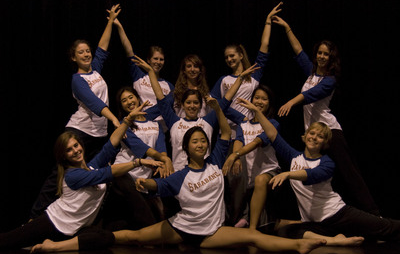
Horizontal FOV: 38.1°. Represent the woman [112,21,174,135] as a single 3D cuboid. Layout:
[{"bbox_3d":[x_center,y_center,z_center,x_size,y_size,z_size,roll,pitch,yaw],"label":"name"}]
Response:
[{"bbox_3d":[-0.459,-0.038,4.870,0.580,1.750,0.420,0,2,-7],"label":"woman"}]

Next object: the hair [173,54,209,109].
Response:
[{"bbox_3d":[-0.074,-0.395,5.020,0.295,0.475,0.250,0,2,0],"label":"hair"}]

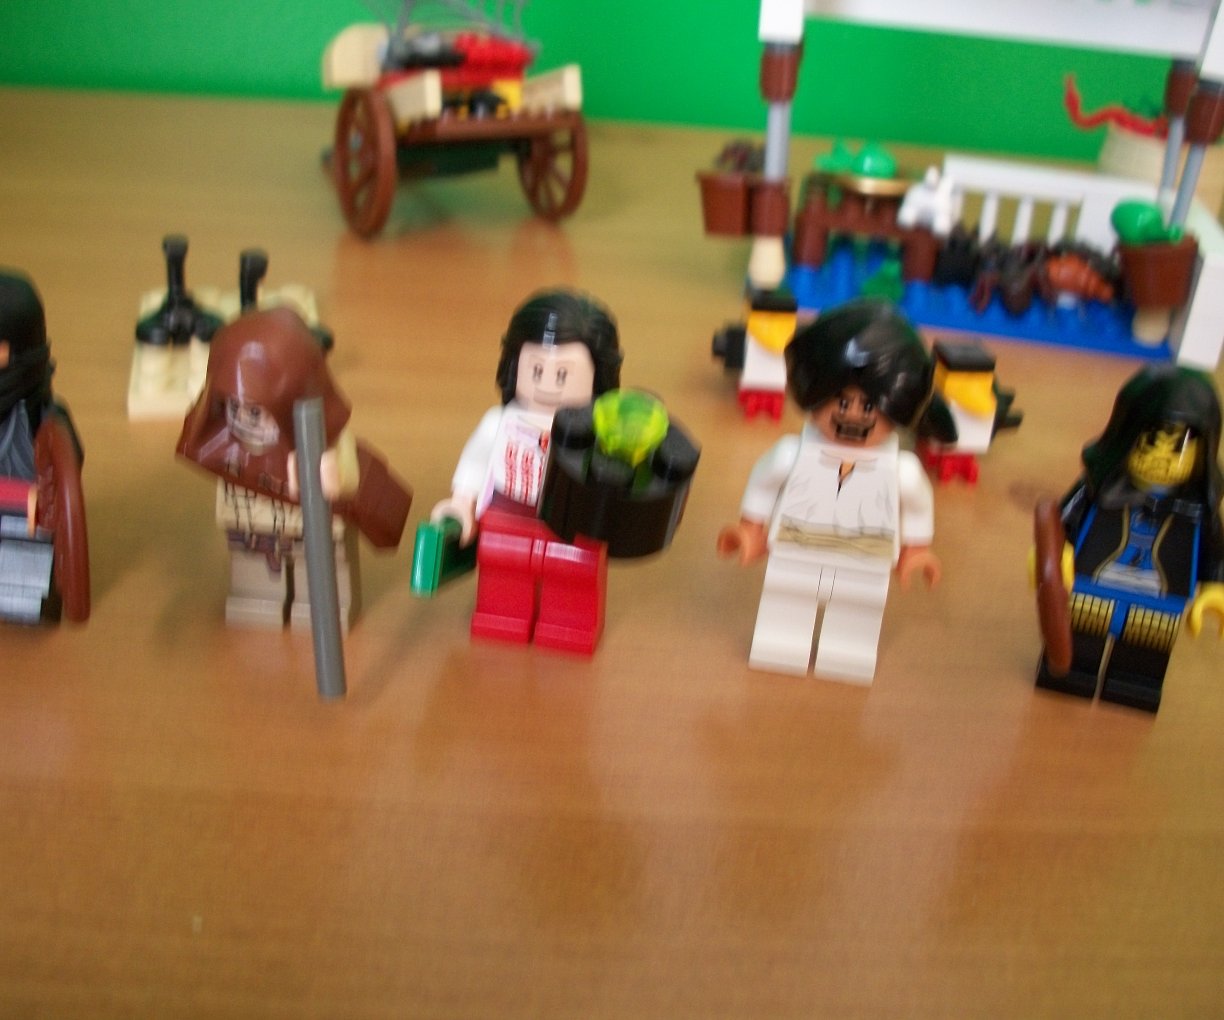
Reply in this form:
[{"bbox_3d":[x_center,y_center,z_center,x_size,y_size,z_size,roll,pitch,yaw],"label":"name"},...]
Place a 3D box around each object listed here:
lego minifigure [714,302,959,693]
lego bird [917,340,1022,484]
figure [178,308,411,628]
[{"bbox_3d":[0.027,-0.001,0.168,0.028,0.045,0.015,6,29,2],"label":"lego minifigure"},{"bbox_3d":[0.057,-0.015,0.221,0.016,0.024,0.013,1,29,-7],"label":"lego bird"},{"bbox_3d":[-0.039,-0.003,0.165,0.026,0.042,0.019,5,29,0],"label":"figure"}]

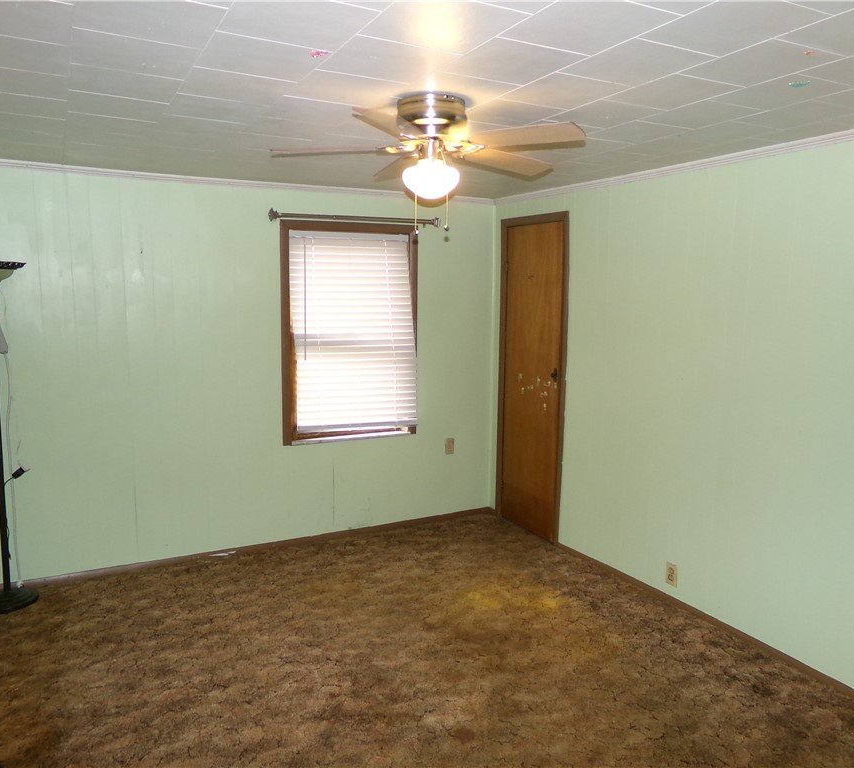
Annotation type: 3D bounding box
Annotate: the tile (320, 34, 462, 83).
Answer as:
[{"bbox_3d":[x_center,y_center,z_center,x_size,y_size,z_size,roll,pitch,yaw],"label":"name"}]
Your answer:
[{"bbox_3d":[-0.111,-0.896,1.957,0.305,0.020,0.305,-3,8,-28],"label":"tile"}]

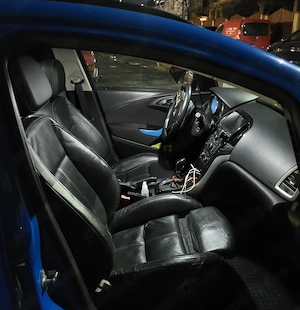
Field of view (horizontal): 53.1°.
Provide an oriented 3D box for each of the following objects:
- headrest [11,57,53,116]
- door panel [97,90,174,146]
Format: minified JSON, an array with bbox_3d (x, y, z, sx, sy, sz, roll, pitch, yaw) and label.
[{"bbox_3d":[-0.397,-0.227,0.965,0.110,0.180,0.250,-20,23,0],"label":"headrest"},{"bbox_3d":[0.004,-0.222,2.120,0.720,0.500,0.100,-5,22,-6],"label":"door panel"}]

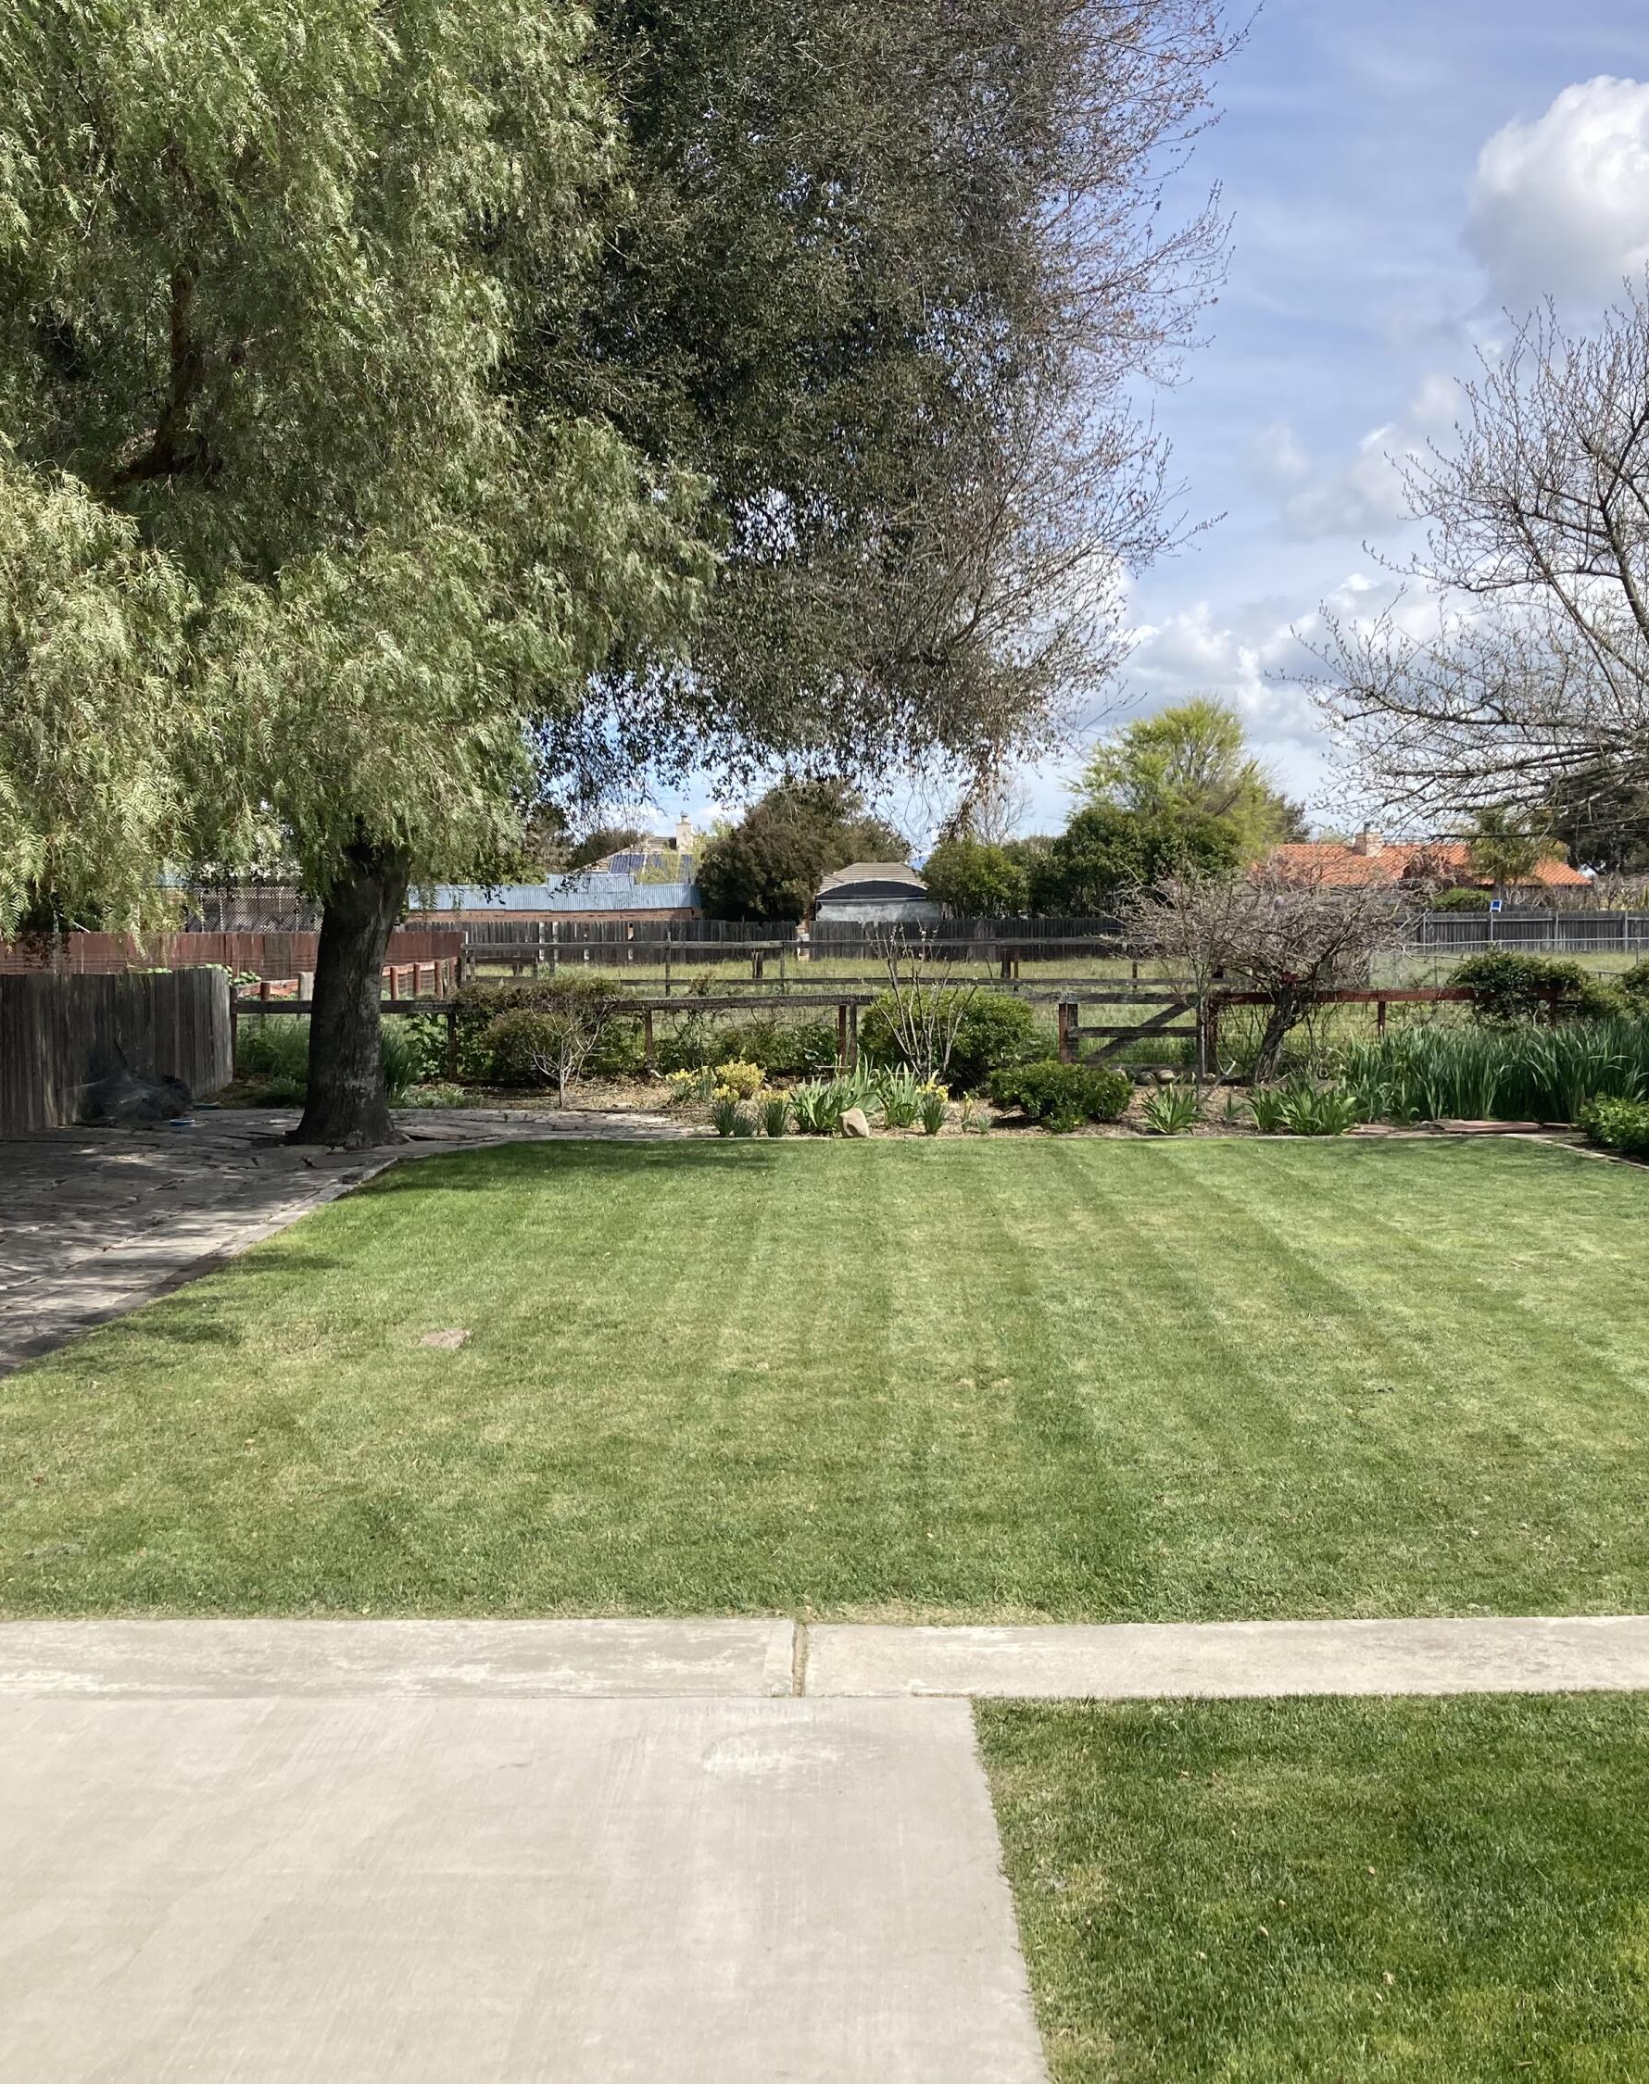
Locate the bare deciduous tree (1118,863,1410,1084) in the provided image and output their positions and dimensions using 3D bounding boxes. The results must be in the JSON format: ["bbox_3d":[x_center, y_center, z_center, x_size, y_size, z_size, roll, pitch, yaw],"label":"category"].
[{"bbox_3d":[4.899,-0.745,25.300,3.050,2.450,2.700,0,3,0],"label":"bare deciduous tree"}]

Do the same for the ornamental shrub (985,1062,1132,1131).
[{"bbox_3d":[2.169,0.490,20.700,1.350,0.620,1.200,0,3,0],"label":"ornamental shrub"}]

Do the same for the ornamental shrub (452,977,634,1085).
[{"bbox_3d":[-3.214,-0.112,25.700,2.050,1.200,1.700,0,3,0],"label":"ornamental shrub"}]

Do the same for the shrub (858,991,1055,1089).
[{"bbox_3d":[1.449,-0.012,25.000,2.050,1.150,1.800,0,3,0],"label":"shrub"}]

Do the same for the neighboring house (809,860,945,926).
[{"bbox_3d":[2.414,-5.960,102.000,6.100,4.400,7.000,0,3,0],"label":"neighboring house"}]

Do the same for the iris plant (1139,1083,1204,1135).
[{"bbox_3d":[2.958,0.575,19.200,0.550,0.420,0.520,0,3,0],"label":"iris plant"}]

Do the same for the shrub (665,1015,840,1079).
[{"bbox_3d":[-0.870,0.051,26.500,2.000,0.850,1.300,0,3,0],"label":"shrub"}]

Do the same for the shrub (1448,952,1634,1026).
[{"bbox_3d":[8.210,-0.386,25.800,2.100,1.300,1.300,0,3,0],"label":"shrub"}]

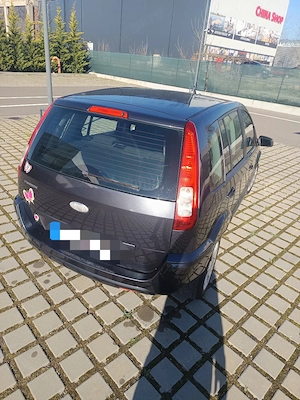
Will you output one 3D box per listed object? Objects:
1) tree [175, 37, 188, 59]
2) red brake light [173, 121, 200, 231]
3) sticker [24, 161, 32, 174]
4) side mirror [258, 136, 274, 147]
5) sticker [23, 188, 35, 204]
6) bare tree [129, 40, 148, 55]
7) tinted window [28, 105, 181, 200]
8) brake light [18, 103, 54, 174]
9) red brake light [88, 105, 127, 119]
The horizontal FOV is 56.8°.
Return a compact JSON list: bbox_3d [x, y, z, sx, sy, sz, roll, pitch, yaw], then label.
[{"bbox_3d":[2.843,-13.892,27.569,1.441,4.180,1.441,7,26,2],"label":"tree"},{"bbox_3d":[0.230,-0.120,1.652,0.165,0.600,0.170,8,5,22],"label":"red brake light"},{"bbox_3d":[-0.910,-0.238,2.079,0.080,0.100,0.010,21,12,28],"label":"sticker"},{"bbox_3d":[1.367,-0.675,3.259,0.175,0.120,0.110,17,28,21],"label":"side mirror"},{"bbox_3d":[-0.943,-0.030,2.159,0.105,0.125,0.010,21,22,28],"label":"sticker"},{"bbox_3d":[-1.386,-15.440,30.261,2.122,3.798,2.122,3,27,-4],"label":"bare tree"},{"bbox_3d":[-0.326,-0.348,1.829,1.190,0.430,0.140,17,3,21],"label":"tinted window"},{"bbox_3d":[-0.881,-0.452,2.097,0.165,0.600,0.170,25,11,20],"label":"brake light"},{"bbox_3d":[-0.267,-0.572,1.808,0.300,0.045,0.050,17,18,21],"label":"red brake light"}]

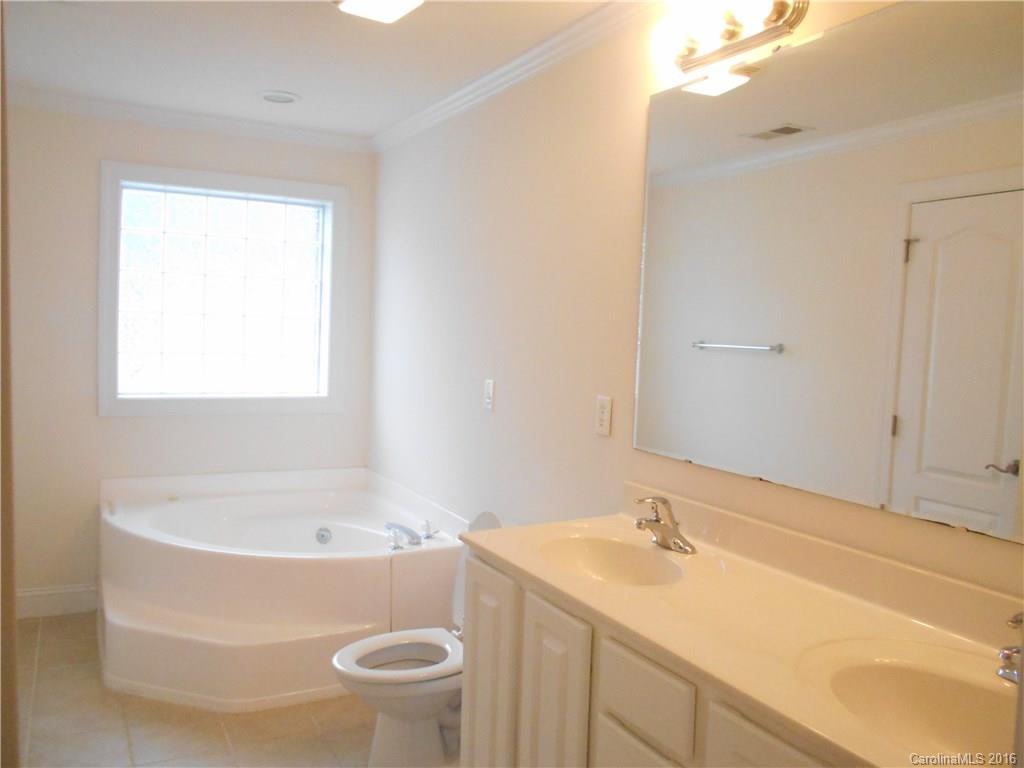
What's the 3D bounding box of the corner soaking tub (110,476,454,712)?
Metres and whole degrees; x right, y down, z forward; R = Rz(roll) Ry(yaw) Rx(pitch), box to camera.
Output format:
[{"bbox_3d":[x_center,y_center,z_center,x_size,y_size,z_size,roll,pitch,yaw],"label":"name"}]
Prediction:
[{"bbox_3d":[-1.115,0.844,3.523,1.357,0.643,1.302,0,5,-28],"label":"corner soaking tub"}]

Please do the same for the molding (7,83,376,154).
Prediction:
[{"bbox_3d":[-1.524,-1.292,3.810,1.793,0.075,0.067,-1,5,-28],"label":"molding"}]

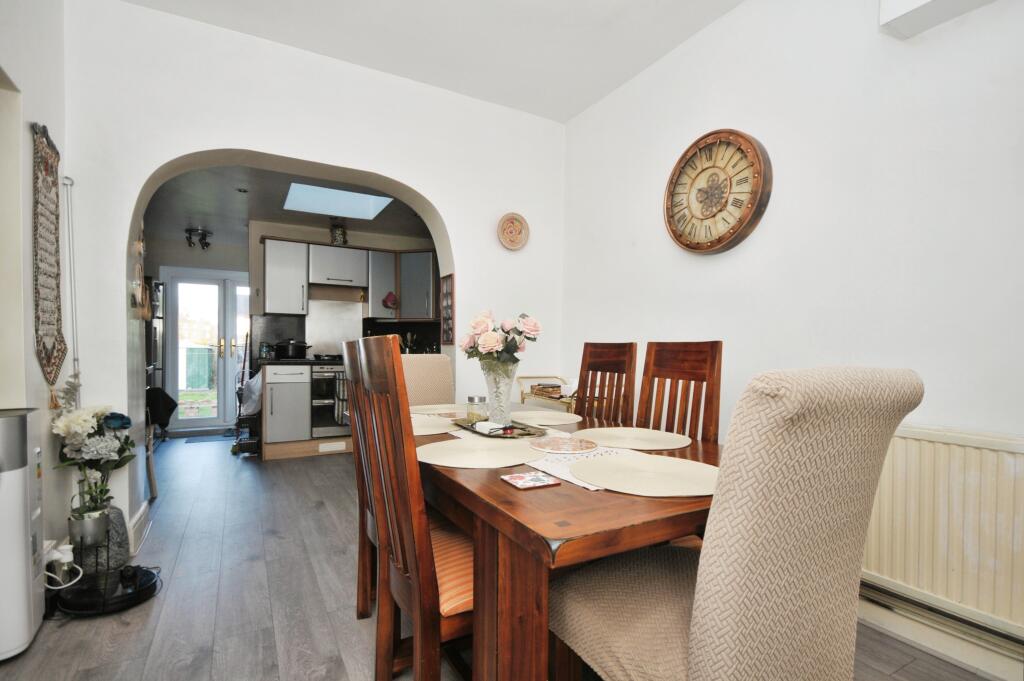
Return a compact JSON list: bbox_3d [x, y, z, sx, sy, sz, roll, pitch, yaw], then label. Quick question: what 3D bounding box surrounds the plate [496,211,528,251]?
[{"bbox_3d":[0.018,-0.802,3.532,0.270,0.275,0.030,1,-1,-29],"label":"plate"}]

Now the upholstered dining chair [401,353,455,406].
[{"bbox_3d":[-0.480,0.585,2.658,0.460,1.020,0.620,1,-1,-29],"label":"upholstered dining chair"}]

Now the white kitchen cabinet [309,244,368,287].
[{"bbox_3d":[-1.886,-0.777,5.207,0.600,0.405,0.320,0,-1,-29],"label":"white kitchen cabinet"}]

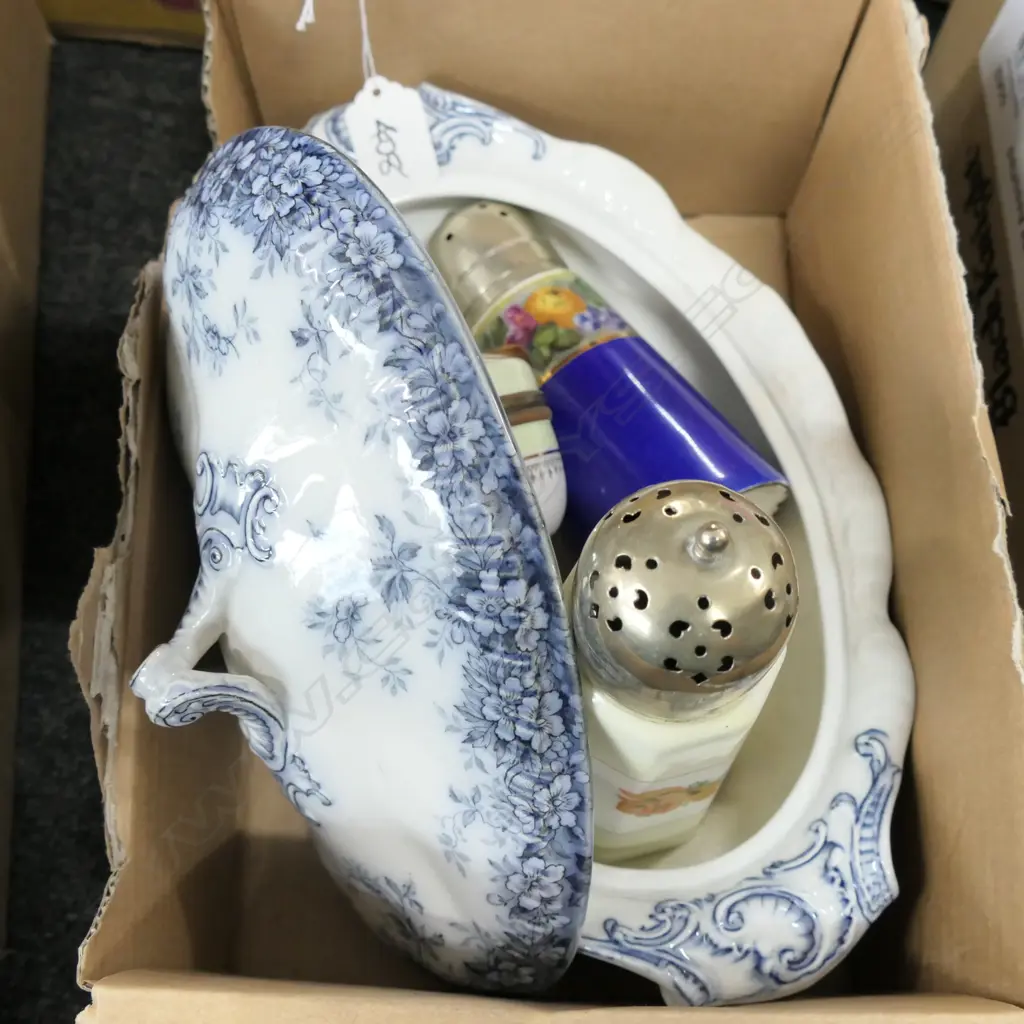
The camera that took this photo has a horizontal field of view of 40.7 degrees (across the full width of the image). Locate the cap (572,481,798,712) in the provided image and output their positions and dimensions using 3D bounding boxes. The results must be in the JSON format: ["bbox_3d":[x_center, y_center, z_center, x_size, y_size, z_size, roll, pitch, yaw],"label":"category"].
[{"bbox_3d":[0.045,0.015,0.337,0.058,0.052,0.058,2,64,-4],"label":"cap"}]

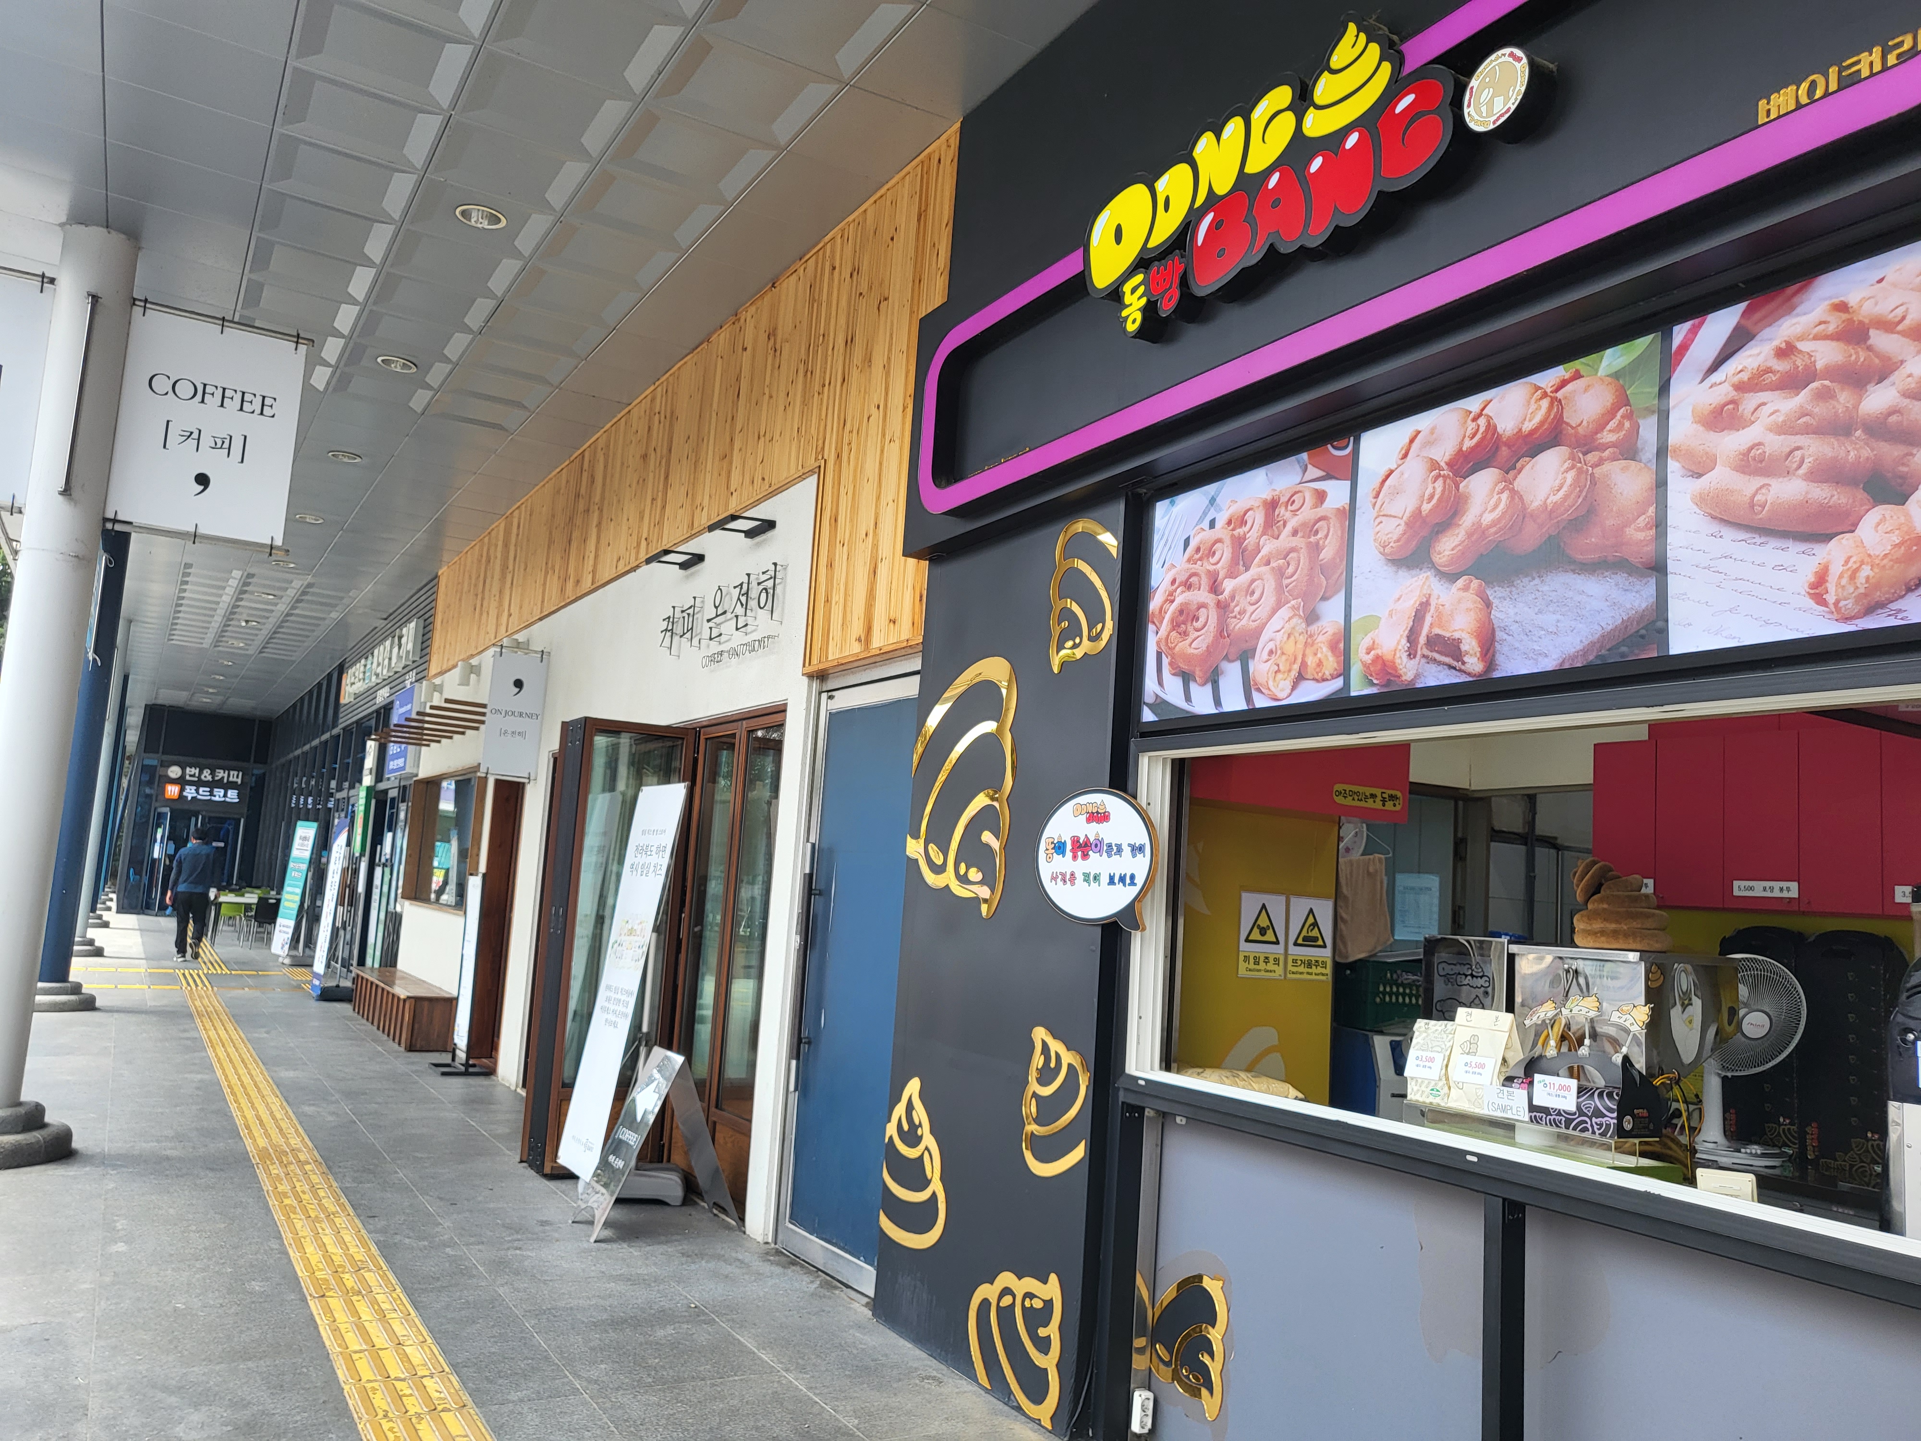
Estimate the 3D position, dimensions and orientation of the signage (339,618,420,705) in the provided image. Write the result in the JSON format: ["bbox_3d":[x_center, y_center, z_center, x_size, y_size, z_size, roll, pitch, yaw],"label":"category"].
[{"bbox_3d":[-7.652,-0.680,18.922,0.100,0.480,6.200,8,-8,-29],"label":"signage"}]

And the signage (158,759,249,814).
[{"bbox_3d":[-16.670,1.452,31.823,1.730,1.100,0.150,8,-8,-29],"label":"signage"}]

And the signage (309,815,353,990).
[{"bbox_3d":[-6.647,1.948,15.217,0.050,1.800,0.600,11,-10,-33],"label":"signage"}]

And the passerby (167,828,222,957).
[{"bbox_3d":[-10.224,2.311,19.256,0.620,1.760,0.450,8,-8,-29],"label":"passerby"}]

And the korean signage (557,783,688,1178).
[{"bbox_3d":[-1.581,1.179,6.710,0.050,1.800,0.600,17,-13,-28],"label":"korean signage"}]

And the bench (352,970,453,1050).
[{"bbox_3d":[-4.996,2.552,12.933,0.430,0.420,3.250,8,-8,-29],"label":"bench"}]

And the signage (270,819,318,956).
[{"bbox_3d":[-9.069,2.276,19.638,0.600,1.800,0.050,-2,-14,45],"label":"signage"}]

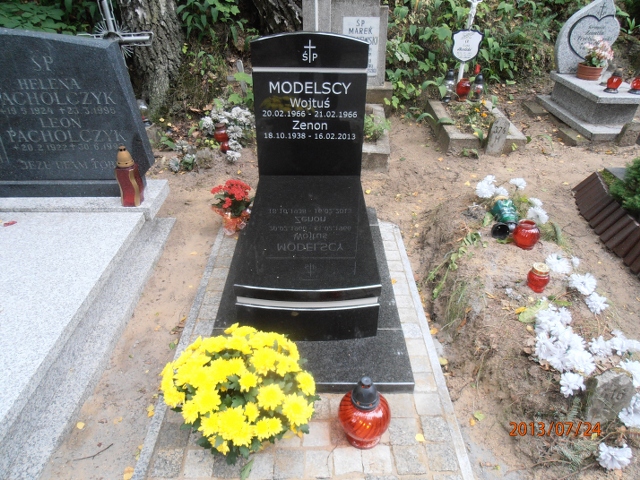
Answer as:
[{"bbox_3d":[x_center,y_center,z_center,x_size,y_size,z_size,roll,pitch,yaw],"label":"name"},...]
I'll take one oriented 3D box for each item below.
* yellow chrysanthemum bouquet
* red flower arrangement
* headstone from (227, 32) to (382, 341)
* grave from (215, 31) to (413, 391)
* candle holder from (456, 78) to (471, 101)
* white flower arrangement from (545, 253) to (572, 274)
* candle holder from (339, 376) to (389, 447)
[{"bbox_3d":[-0.268,0.544,1.538,0.510,0.390,0.505,0,34,0],"label":"yellow chrysanthemum bouquet"},{"bbox_3d":[-0.547,-0.207,2.723,0.245,0.330,0.230,0,34,0],"label":"red flower arrangement"},{"bbox_3d":[-0.050,-0.330,2.124,0.610,1.086,1.152,0,34,0],"label":"headstone"},{"bbox_3d":[-0.051,-0.251,2.058,0.851,1.145,1.410,0,34,0],"label":"grave"},{"bbox_3d":[1.536,-1.600,4.747,0.150,0.215,0.150,0,34,0],"label":"candle holder"},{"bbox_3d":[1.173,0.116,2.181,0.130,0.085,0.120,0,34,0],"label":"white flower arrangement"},{"bbox_3d":[0.160,0.591,1.556,0.184,0.300,0.184,0,34,0],"label":"candle holder"}]

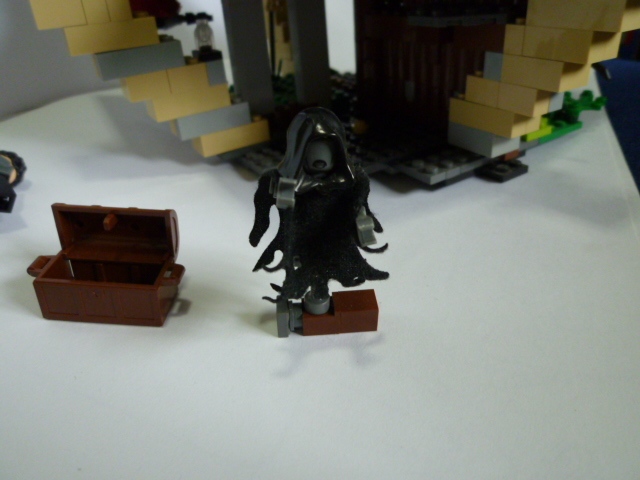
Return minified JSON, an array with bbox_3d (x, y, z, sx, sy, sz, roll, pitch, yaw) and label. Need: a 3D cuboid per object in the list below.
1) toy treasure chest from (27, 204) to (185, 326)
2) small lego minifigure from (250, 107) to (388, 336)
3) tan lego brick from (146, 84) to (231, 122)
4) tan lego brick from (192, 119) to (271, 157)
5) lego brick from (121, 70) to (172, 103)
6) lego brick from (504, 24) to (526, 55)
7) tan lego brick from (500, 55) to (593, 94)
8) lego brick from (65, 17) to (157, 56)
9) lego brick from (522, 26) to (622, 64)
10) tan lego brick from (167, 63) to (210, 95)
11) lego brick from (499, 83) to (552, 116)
[{"bbox_3d":[-0.058,0.005,0.130,0.041,0.028,0.022,3,29,0],"label":"toy treasure chest"},{"bbox_3d":[0.000,-0.007,0.110,0.034,0.048,0.018,-7,31,-7],"label":"small lego minifigure"},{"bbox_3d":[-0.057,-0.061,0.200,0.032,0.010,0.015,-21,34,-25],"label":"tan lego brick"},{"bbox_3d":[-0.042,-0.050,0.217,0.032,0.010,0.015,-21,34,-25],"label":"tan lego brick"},{"bbox_3d":[-0.072,-0.065,0.190,0.016,0.010,0.016,-20,33,-23],"label":"lego brick"},{"bbox_3d":[0.071,-0.070,0.161,0.010,0.010,0.008,-20,33,-23],"label":"lego brick"},{"bbox_3d":[0.078,-0.059,0.160,0.016,0.010,0.024,-20,33,-23],"label":"tan lego brick"},{"bbox_3d":[-0.079,-0.078,0.175,0.032,0.010,0.014,-21,34,-25],"label":"lego brick"},{"bbox_3d":[0.081,-0.064,0.149,0.016,0.010,0.024,-20,33,-23],"label":"lego brick"},{"bbox_3d":[-0.057,-0.070,0.196,0.016,0.010,0.015,-20,33,-23],"label":"tan lego brick"},{"bbox_3d":[0.074,-0.052,0.167,0.008,0.010,0.016,-20,33,-23],"label":"lego brick"}]

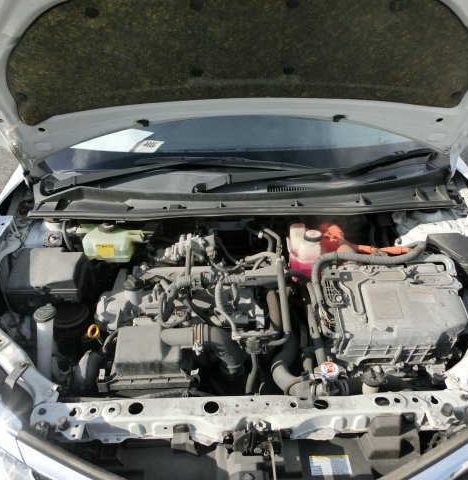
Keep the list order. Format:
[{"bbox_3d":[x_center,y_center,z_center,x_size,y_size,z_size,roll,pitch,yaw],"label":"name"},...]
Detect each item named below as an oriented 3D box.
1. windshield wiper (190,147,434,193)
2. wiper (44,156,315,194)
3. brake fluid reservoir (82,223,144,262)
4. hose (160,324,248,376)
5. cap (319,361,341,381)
[{"bbox_3d":[0.273,-0.229,1.454,0.831,0.045,0.077,-9,48,-8],"label":"windshield wiper"},{"bbox_3d":[-0.170,-0.232,1.437,0.863,0.050,0.126,-5,47,-4],"label":"wiper"},{"bbox_3d":[-0.353,0.007,1.310,0.178,0.095,0.090,-1,34,0],"label":"brake fluid reservoir"},{"bbox_3d":[-0.069,0.259,1.040,0.195,0.110,0.090,-1,34,0],"label":"hose"},{"bbox_3d":[0.198,0.272,0.920,0.047,0.027,0.047,-1,34,0],"label":"cap"}]

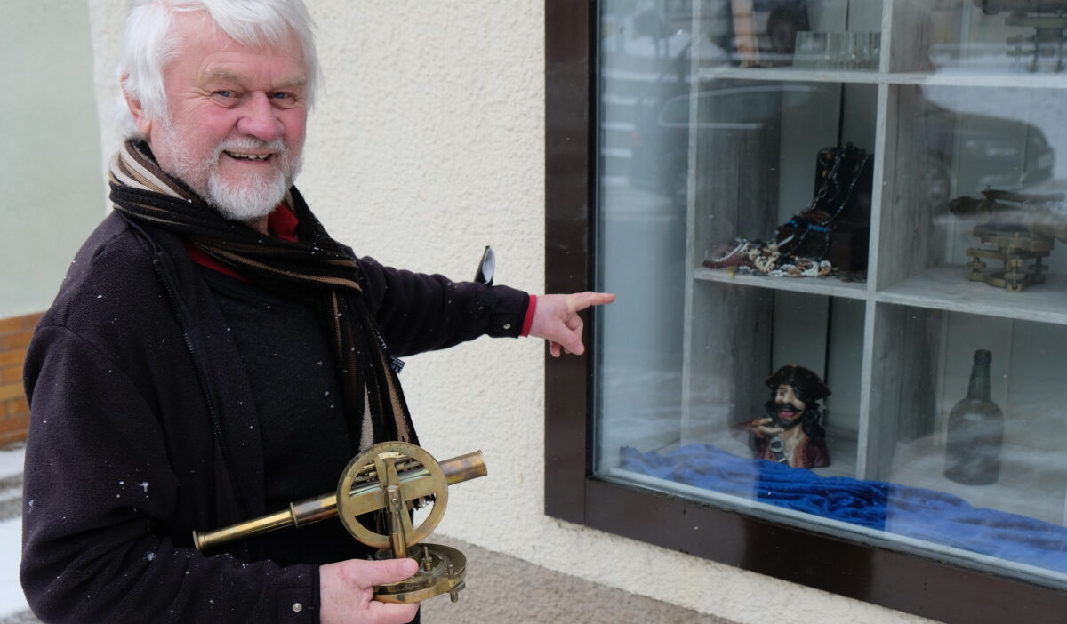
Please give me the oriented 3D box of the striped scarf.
[{"bbox_3d":[-0.297,0.004,1.429,0.260,0.360,0.300,-10,16,-38],"label":"striped scarf"}]

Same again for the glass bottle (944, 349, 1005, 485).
[{"bbox_3d":[0.771,0.180,2.321,0.095,0.230,0.095,9,15,35],"label":"glass bottle"}]

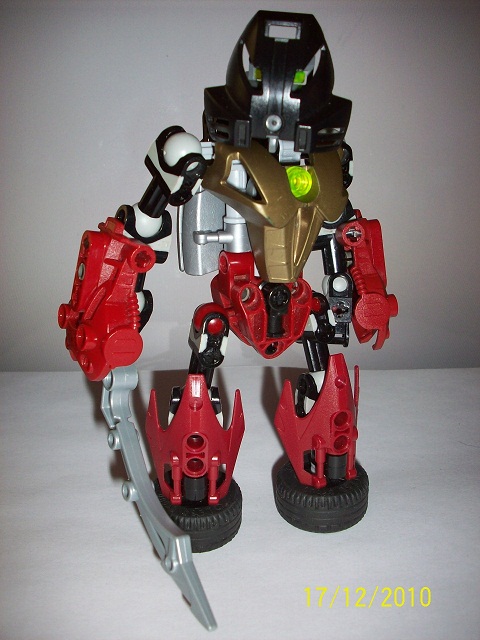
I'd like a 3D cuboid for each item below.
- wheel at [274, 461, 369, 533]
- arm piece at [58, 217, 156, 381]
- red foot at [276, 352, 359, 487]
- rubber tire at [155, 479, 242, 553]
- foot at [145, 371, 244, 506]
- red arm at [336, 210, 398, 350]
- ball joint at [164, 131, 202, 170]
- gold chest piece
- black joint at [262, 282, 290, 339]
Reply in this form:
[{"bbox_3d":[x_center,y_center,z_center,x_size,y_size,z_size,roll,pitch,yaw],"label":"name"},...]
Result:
[{"bbox_3d":[0.027,0.055,0.227,0.030,0.014,0.030,0,29,0],"label":"wheel"},{"bbox_3d":[-0.040,-0.006,0.203,0.020,0.045,0.018,6,12,-29],"label":"arm piece"},{"bbox_3d":[0.025,0.029,0.219,0.029,0.042,0.018,-10,18,-17],"label":"red foot"},{"bbox_3d":[-0.015,0.059,0.220,0.030,0.014,0.030,-2,29,-4],"label":"rubber tire"},{"bbox_3d":[-0.013,0.034,0.212,0.029,0.042,0.018,-2,17,-4],"label":"foot"},{"bbox_3d":[0.043,-0.014,0.230,0.018,0.045,0.018,-12,10,-3],"label":"red arm"},{"bbox_3d":[-0.016,-0.046,0.186,0.010,0.010,0.010,0,29,0],"label":"ball joint"},{"bbox_3d":[0.009,-0.030,0.180,0.039,0.037,0.024,-11,25,-19],"label":"gold chest piece"},{"bbox_3d":[0.011,-0.003,0.199,0.008,0.016,0.008,-10,18,-17],"label":"black joint"}]

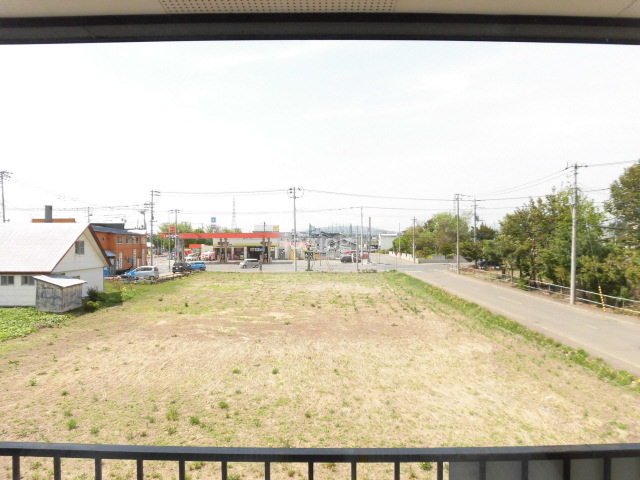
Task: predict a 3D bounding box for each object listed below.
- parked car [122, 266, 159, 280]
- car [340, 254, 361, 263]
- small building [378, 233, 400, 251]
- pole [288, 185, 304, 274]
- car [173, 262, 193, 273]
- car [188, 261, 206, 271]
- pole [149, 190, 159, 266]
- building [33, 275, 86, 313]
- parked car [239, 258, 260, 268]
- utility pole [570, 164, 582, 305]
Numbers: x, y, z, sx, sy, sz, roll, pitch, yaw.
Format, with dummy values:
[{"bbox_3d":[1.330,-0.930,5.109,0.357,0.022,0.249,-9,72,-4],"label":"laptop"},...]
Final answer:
[{"bbox_3d":[-21.600,4.000,53.300,3.950,1.560,1.700,0,0,0],"label":"parked car"},{"bbox_3d":[6.650,4.120,95.500,4.300,1.650,1.700,0,0,0],"label":"car"},{"bbox_3d":[26.700,1.300,171.000,8.500,7.400,7.500,0,0,0],"label":"small building"},{"bbox_3d":[-3.850,-1.650,70.500,2.400,13.400,0.900,0,0,0],"label":"pole"},{"bbox_3d":[-20.900,4.100,67.600,1.750,1.650,4.400,0,0,0],"label":"car"},{"bbox_3d":[-20.100,4.220,71.200,3.800,1.500,1.680,0,0,0],"label":"car"},{"bbox_3d":[-27.900,-1.600,74.000,1.100,13.100,0.700,0,0,0],"label":"pole"},{"bbox_3d":[-18.500,3.780,31.700,2.350,2.350,3.000,0,0,0],"label":"building"},{"bbox_3d":[-12.400,4.140,77.800,3.450,1.640,1.500,0,0,0],"label":"parked car"},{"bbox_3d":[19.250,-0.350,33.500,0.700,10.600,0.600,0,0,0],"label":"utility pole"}]

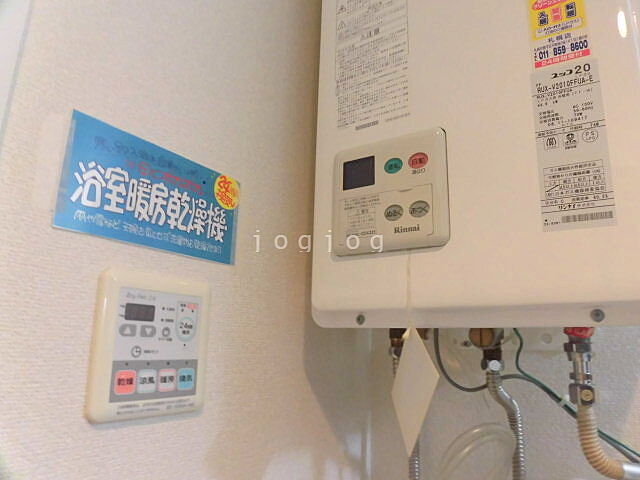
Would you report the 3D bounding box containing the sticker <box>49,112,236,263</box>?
[{"bbox_3d":[-0.144,-0.038,0.419,0.003,0.097,0.191,-6,-15,33],"label":"sticker"}]

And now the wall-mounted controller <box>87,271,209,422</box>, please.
[{"bbox_3d":[-0.143,0.092,0.390,0.013,0.121,0.111,-6,-15,33],"label":"wall-mounted controller"}]

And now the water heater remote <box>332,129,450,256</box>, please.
[{"bbox_3d":[0.068,-0.049,0.469,0.133,0.123,0.015,-7,-16,33],"label":"water heater remote"}]

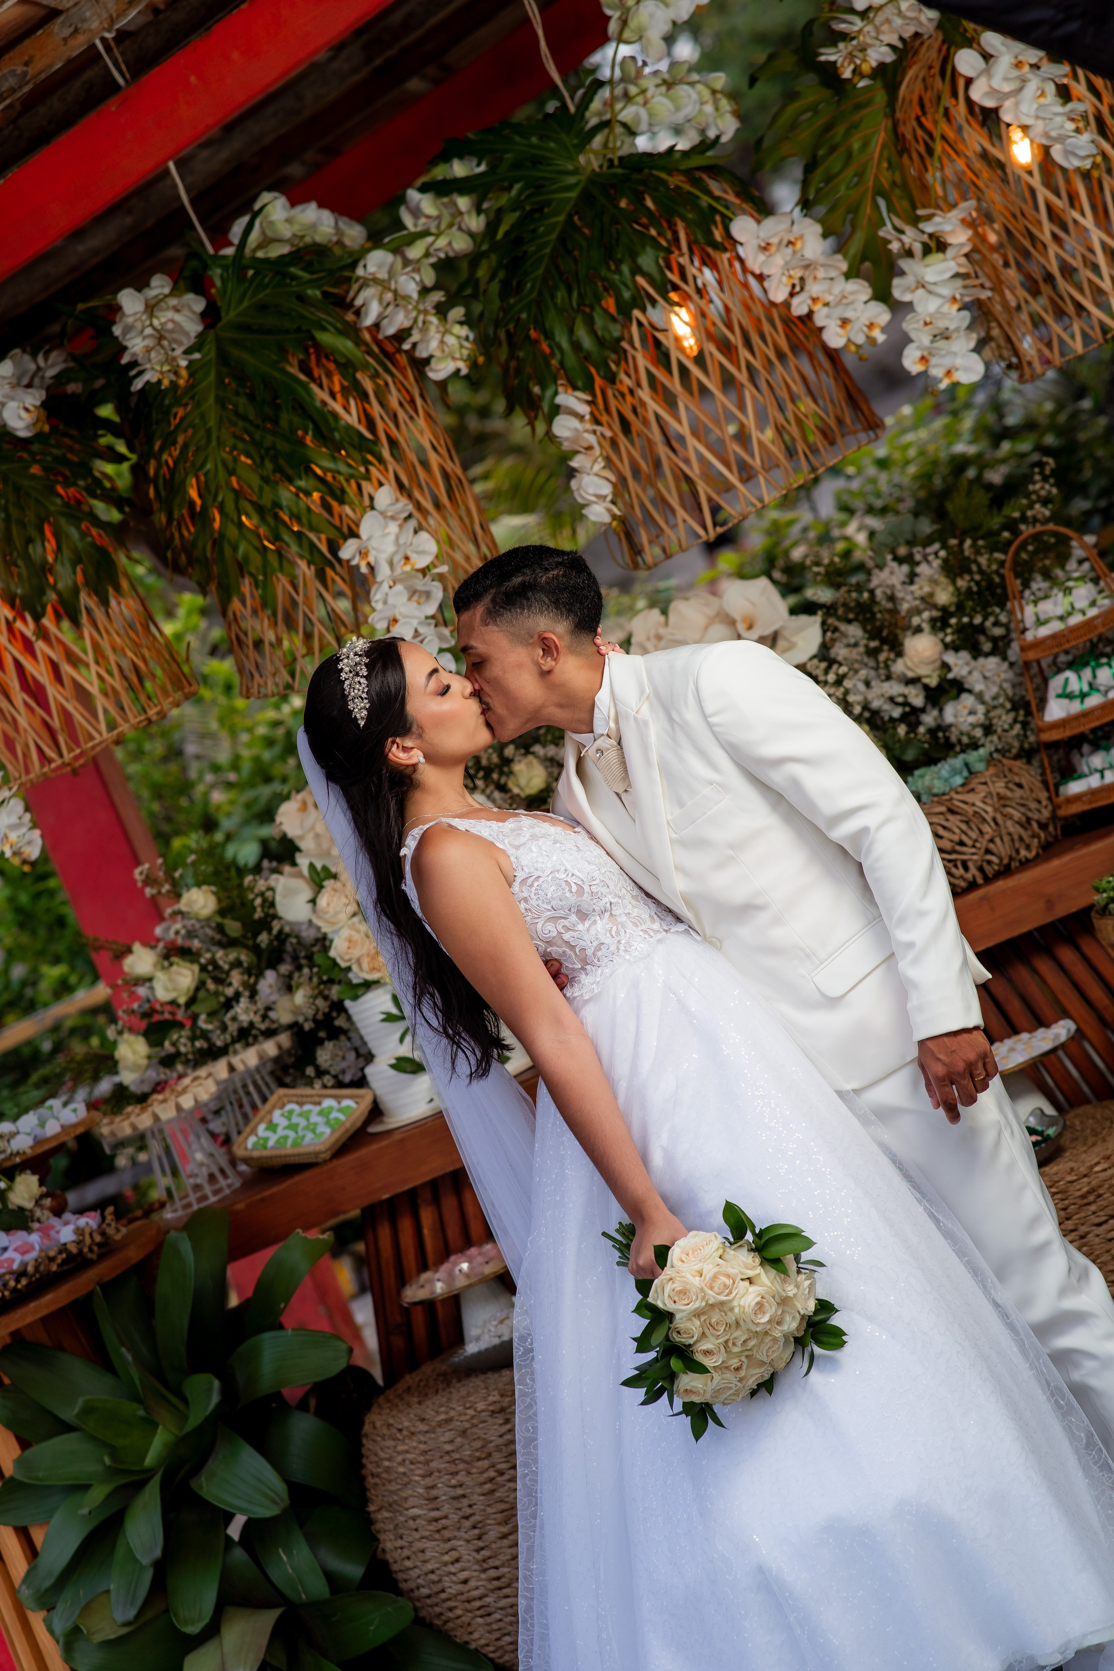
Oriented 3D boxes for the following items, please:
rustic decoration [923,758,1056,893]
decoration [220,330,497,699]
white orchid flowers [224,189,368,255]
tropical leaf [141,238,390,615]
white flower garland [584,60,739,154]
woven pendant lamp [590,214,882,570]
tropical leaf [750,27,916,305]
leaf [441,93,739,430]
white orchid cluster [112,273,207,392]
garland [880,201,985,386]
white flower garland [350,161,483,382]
[{"bbox_3d":[0.649,-0.017,6.050,0.240,0.160,0.200,-22,8,0],"label":"rustic decoration"},{"bbox_3d":[-0.376,-0.560,5.950,0.430,0.530,0.430,-22,8,0],"label":"decoration"},{"bbox_3d":[-0.430,-0.969,6.300,0.235,0.150,0.160,-24,1,0],"label":"white orchid flowers"},{"bbox_3d":[-0.430,-0.604,5.800,0.390,0.470,0.160,-21,8,8],"label":"tropical leaf"},{"bbox_3d":[0.154,-1.100,5.950,0.220,0.150,0.150,-22,8,0],"label":"white flower garland"},{"bbox_3d":[0.187,-0.771,5.950,0.440,0.530,0.440,-22,8,0],"label":"woven pendant lamp"},{"bbox_3d":[0.418,-0.994,5.850,0.260,0.400,0.140,-18,8,25],"label":"tropical leaf"},{"bbox_3d":[0.050,-0.853,5.770,0.470,0.420,0.200,-21,8,5],"label":"leaf"},{"bbox_3d":[-0.584,-0.741,5.820,0.150,0.165,0.120,-22,8,0],"label":"white orchid cluster"},{"bbox_3d":[0.558,-0.791,5.770,0.170,0.270,0.120,-22,8,0],"label":"garland"},{"bbox_3d":[-0.189,-0.847,5.930,0.230,0.310,0.150,-22,8,0],"label":"white flower garland"}]

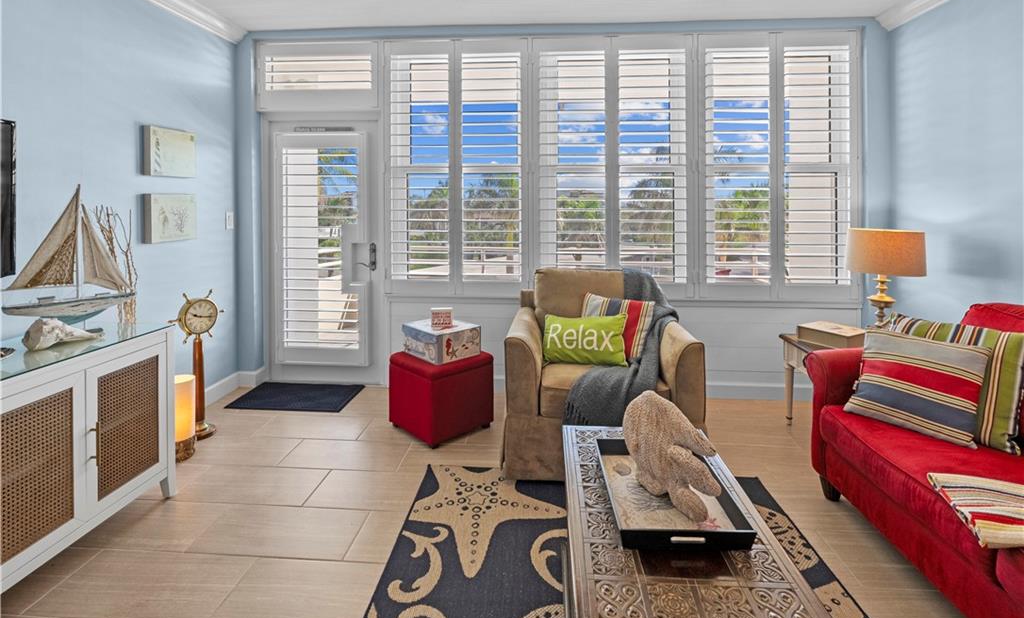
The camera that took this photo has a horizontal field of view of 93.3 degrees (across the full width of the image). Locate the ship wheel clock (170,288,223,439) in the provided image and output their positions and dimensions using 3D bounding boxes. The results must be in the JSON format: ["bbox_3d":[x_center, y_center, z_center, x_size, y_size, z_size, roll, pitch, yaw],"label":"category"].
[{"bbox_3d":[-1.910,0.325,2.950,0.180,0.870,0.340,3,7,24],"label":"ship wheel clock"}]

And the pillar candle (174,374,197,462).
[{"bbox_3d":[-1.786,0.591,2.617,0.134,0.417,0.134,0,7,0],"label":"pillar candle"}]

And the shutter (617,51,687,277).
[{"bbox_3d":[1.001,-1.035,3.440,0.485,1.700,0.070,0,3,4],"label":"shutter"}]

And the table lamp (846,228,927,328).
[{"bbox_3d":[2.165,-0.120,2.820,0.375,0.675,0.375,0,6,4],"label":"table lamp"}]

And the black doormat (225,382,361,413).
[{"bbox_3d":[-1.510,0.615,3.430,0.780,0.012,0.475,1,11,4],"label":"black doormat"}]

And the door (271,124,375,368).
[{"bbox_3d":[-1.455,-0.465,3.700,0.790,1.890,0.080,0,6,4],"label":"door"}]

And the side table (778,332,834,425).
[{"bbox_3d":[1.990,0.500,2.800,0.620,0.570,0.500,0,6,4],"label":"side table"}]

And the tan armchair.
[{"bbox_3d":[0.475,0.272,2.810,0.990,0.970,0.930,1,7,4],"label":"tan armchair"}]

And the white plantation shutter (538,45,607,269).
[{"bbox_3d":[0.445,-1.050,3.560,0.540,1.820,0.055,0,6,4],"label":"white plantation shutter"}]

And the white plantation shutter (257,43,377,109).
[{"bbox_3d":[-1.490,-1.780,3.700,0.930,0.540,0.060,0,6,4],"label":"white plantation shutter"}]

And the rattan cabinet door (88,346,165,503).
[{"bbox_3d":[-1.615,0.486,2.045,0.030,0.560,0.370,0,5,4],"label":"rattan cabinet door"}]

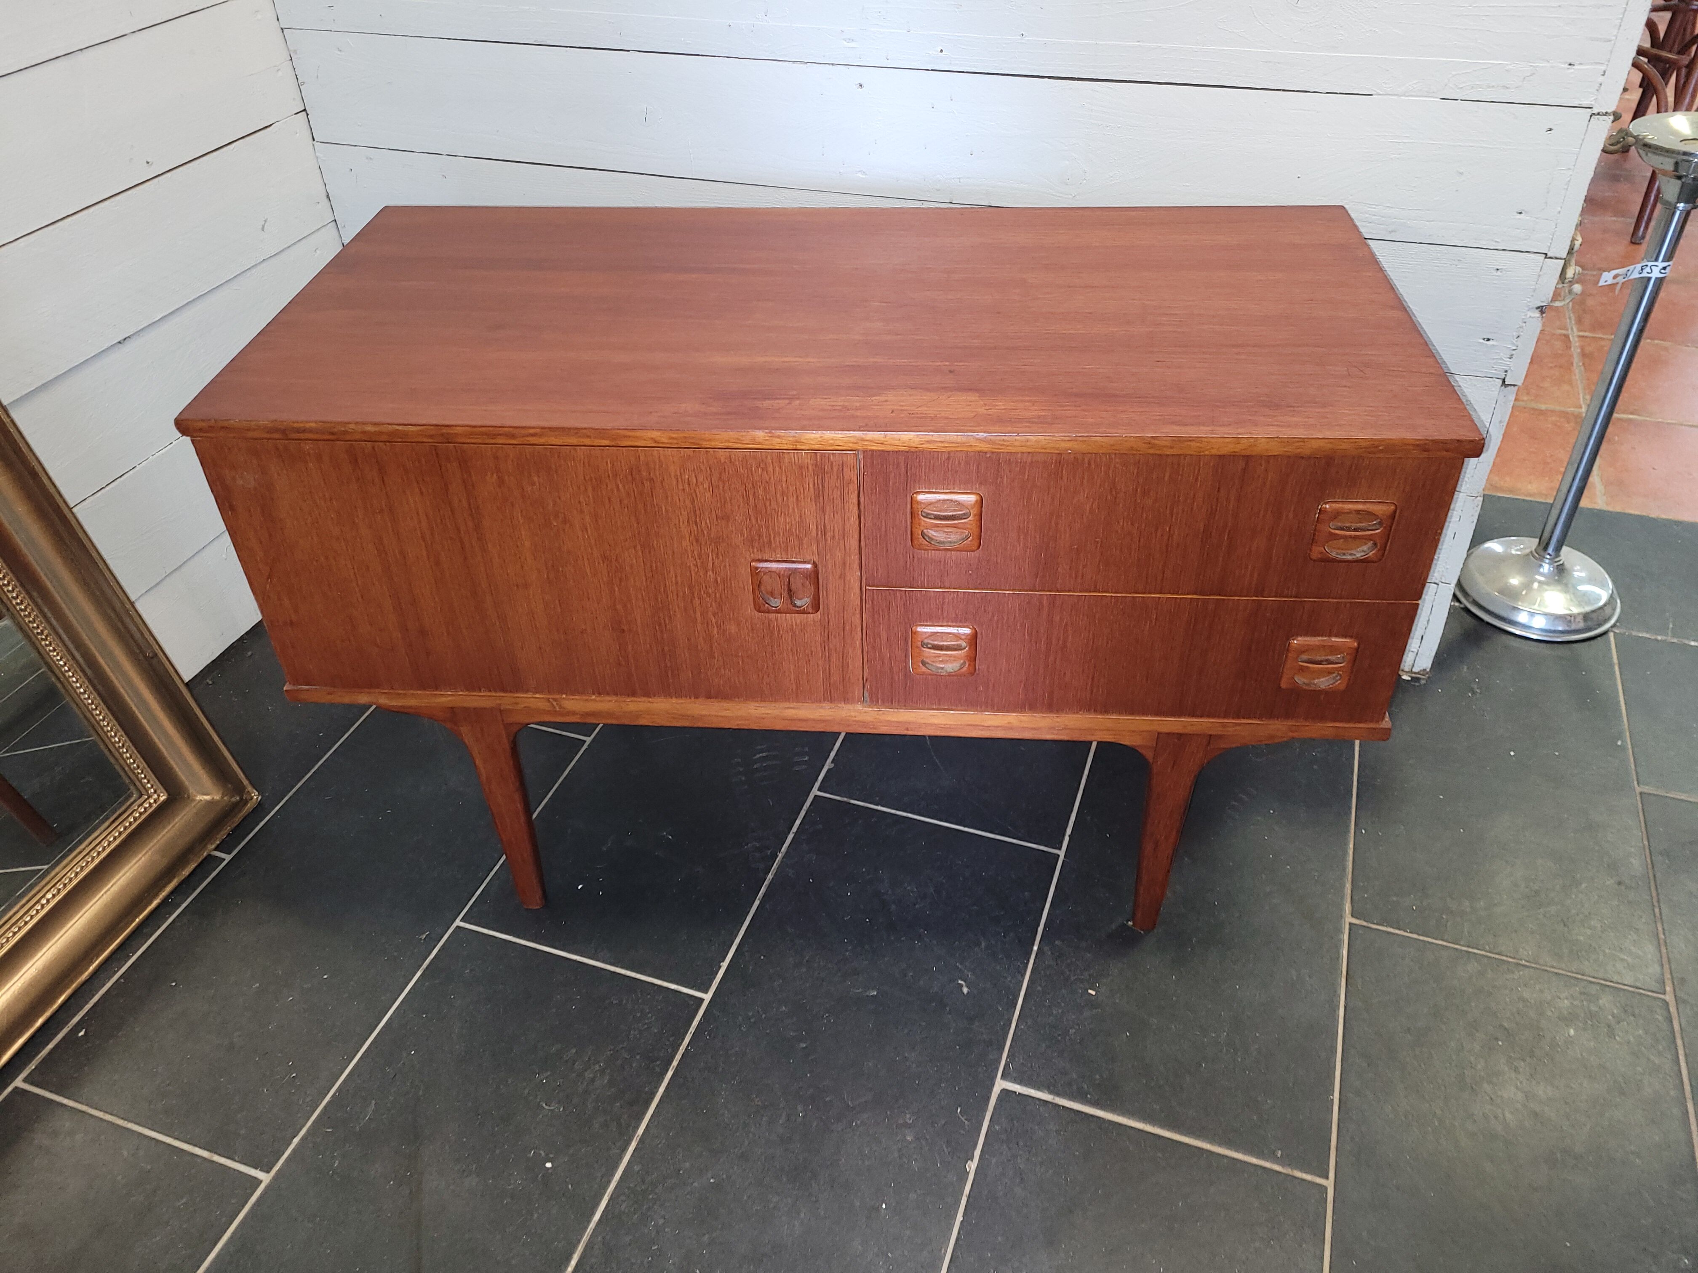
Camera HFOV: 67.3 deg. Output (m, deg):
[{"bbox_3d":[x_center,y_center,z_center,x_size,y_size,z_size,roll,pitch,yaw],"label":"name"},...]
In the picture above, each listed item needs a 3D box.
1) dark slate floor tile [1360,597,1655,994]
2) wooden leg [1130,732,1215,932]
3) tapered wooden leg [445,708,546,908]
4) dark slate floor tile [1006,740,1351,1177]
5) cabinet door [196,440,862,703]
[{"bbox_3d":[0.779,0.151,1.542,0.300,0.010,0.600,11,41,16],"label":"dark slate floor tile"},{"bbox_3d":[0.314,0.190,1.272,0.056,0.300,0.038,2,39,5],"label":"wooden leg"},{"bbox_3d":[-0.352,0.170,1.330,0.056,0.300,0.038,2,39,5],"label":"tapered wooden leg"},{"bbox_3d":[0.389,0.279,1.404,0.300,0.010,0.600,11,41,16],"label":"dark slate floor tile"},{"bbox_3d":[-0.264,-0.055,1.122,0.550,0.273,0.018,2,39,5],"label":"cabinet door"}]

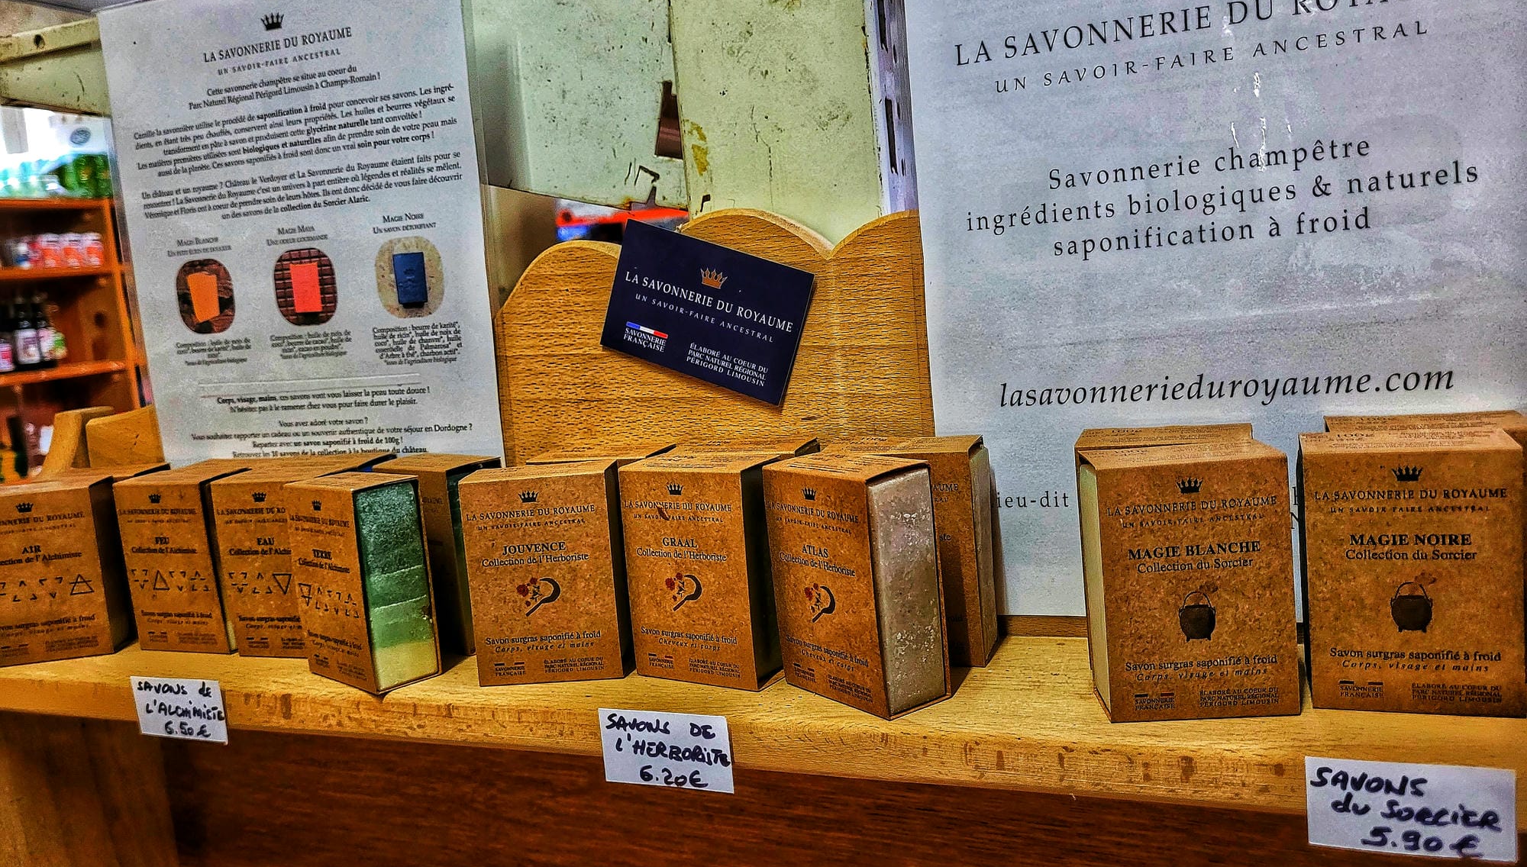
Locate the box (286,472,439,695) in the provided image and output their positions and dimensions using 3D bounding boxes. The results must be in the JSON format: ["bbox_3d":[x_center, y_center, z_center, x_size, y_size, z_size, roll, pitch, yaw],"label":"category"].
[{"bbox_3d":[-0.164,0.059,0.469,0.056,0.080,0.028,1,9,42],"label":"box"}]

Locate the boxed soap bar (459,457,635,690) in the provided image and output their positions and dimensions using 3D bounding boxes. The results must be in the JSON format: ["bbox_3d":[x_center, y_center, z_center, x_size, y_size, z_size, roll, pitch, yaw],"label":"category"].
[{"bbox_3d":[-0.083,0.055,0.449,0.056,0.080,0.028,-5,7,4],"label":"boxed soap bar"}]

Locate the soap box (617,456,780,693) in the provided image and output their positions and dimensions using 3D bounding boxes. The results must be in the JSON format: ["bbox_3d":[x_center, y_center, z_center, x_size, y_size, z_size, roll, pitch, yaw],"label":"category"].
[{"bbox_3d":[-0.021,0.051,0.432,0.056,0.080,0.028,-1,8,33],"label":"soap box"}]

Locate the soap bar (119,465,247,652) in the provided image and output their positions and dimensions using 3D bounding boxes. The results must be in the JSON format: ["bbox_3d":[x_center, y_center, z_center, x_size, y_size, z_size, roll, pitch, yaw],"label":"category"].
[{"bbox_3d":[-0.266,0.060,0.538,0.056,0.080,0.028,-2,8,23],"label":"soap bar"}]

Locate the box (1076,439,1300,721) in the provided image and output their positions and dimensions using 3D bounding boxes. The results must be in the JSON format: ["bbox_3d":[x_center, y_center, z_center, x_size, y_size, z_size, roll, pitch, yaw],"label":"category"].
[{"bbox_3d":[0.132,0.046,0.359,0.056,0.080,0.028,-4,7,6],"label":"box"}]

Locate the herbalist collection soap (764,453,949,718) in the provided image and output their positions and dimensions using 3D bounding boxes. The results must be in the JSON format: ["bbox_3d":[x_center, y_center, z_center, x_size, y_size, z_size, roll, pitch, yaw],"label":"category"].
[{"bbox_3d":[0.032,0.051,0.397,0.028,0.080,0.056,-10,9,-35],"label":"herbalist collection soap"}]

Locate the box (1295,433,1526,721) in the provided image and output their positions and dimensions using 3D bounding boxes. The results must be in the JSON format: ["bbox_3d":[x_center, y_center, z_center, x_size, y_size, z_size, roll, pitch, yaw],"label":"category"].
[{"bbox_3d":[0.195,0.042,0.348,0.056,0.080,0.028,-2,8,23],"label":"box"}]

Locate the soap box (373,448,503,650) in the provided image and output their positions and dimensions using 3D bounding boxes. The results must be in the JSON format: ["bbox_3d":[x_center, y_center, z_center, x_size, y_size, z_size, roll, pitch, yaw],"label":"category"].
[{"bbox_3d":[-0.140,0.053,0.508,0.056,0.080,0.028,1,9,40],"label":"soap box"}]

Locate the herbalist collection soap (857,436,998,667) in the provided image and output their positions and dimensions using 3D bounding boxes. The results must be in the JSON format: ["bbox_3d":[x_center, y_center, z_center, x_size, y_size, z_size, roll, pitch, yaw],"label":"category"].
[{"bbox_3d":[0.055,0.044,0.432,0.056,0.080,0.028,-3,7,20],"label":"herbalist collection soap"}]

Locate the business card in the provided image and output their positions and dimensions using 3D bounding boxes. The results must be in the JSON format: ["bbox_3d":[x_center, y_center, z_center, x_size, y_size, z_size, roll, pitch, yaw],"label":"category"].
[{"bbox_3d":[-0.025,-0.050,0.473,0.085,0.055,0.002,19,15,18],"label":"business card"}]

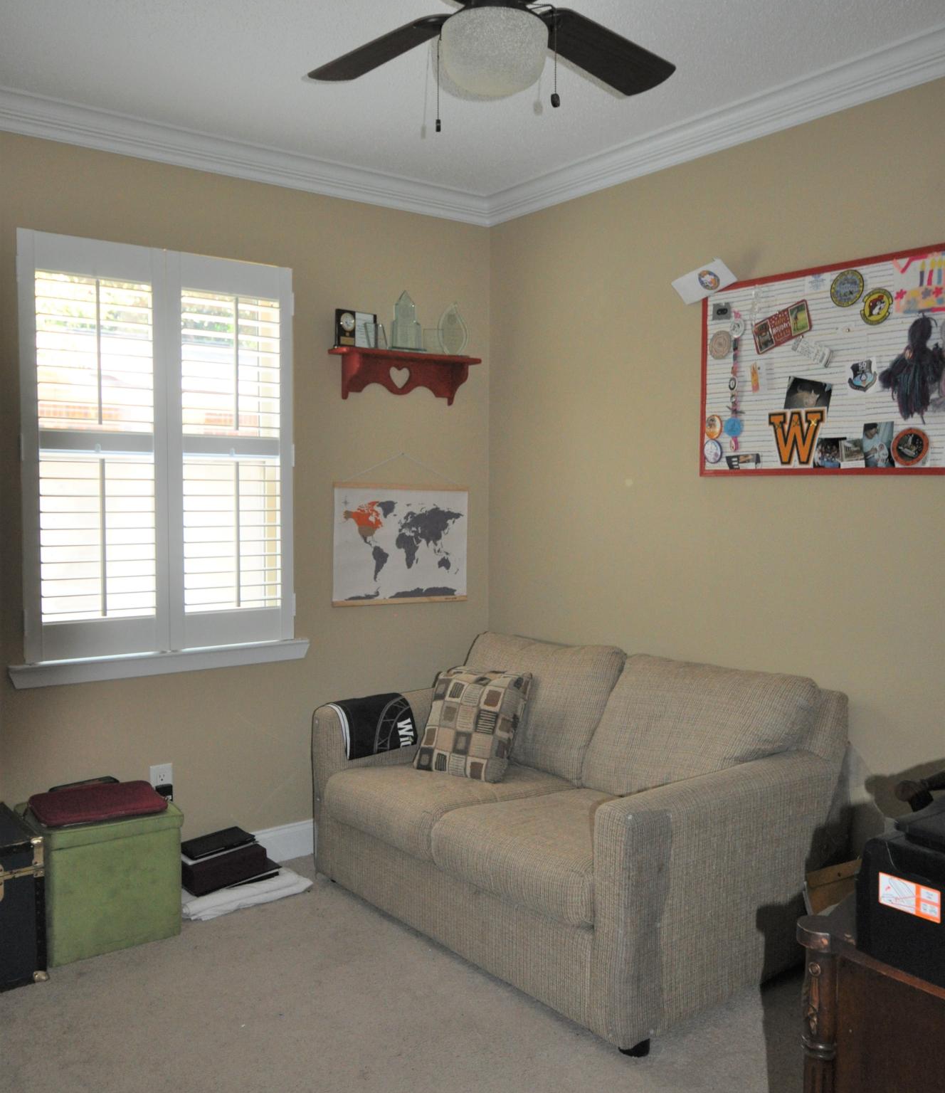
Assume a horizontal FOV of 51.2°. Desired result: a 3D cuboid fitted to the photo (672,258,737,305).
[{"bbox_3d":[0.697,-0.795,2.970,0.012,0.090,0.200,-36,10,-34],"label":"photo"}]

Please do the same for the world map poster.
[{"bbox_3d":[-0.257,-0.002,3.712,0.595,0.437,0.015,0,4,-36],"label":"world map poster"}]

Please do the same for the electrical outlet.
[{"bbox_3d":[-1.013,0.770,3.219,0.073,0.118,0.012,-3,5,-36],"label":"electrical outlet"}]

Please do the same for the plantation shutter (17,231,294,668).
[{"bbox_3d":[-0.970,-0.297,3.145,0.866,1.265,0.050,-3,5,-36],"label":"plantation shutter"}]

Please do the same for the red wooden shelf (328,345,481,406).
[{"bbox_3d":[-0.236,-0.612,3.598,0.565,0.170,0.150,-3,5,-36],"label":"red wooden shelf"}]

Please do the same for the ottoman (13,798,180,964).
[{"bbox_3d":[-1.113,0.966,2.958,0.375,0.377,0.345,-3,5,-36],"label":"ottoman"}]

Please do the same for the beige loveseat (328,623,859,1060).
[{"bbox_3d":[0.253,0.744,3.032,0.810,0.830,1.435,-3,5,-39],"label":"beige loveseat"}]

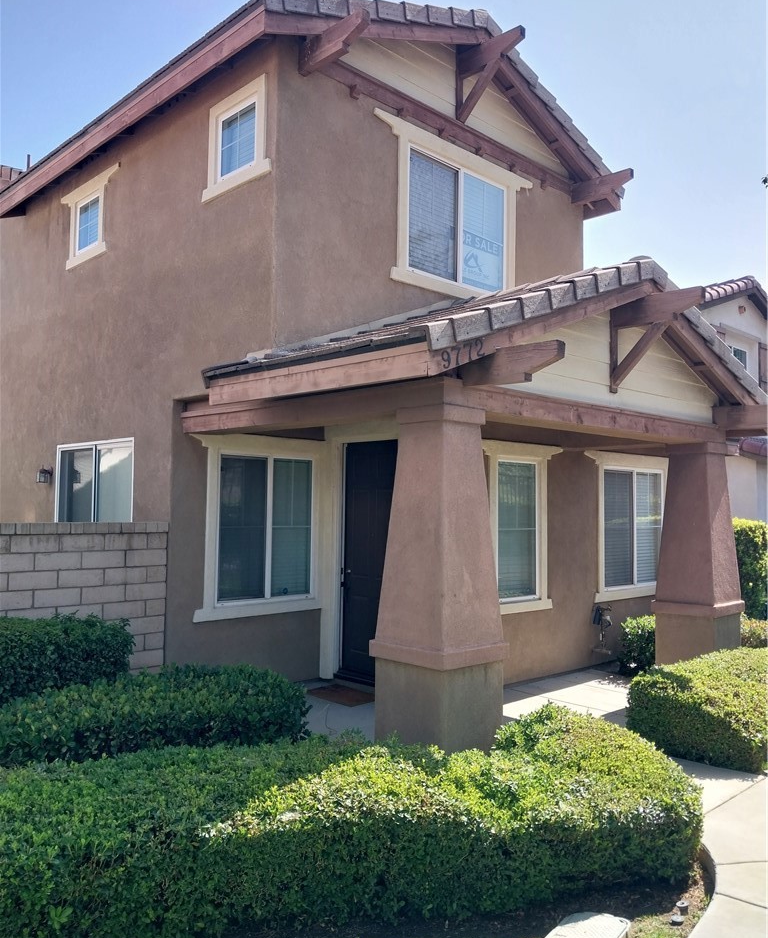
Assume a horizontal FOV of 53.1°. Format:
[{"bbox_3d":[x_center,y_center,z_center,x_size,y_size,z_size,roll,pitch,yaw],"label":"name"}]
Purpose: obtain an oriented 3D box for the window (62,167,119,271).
[{"bbox_3d":[-3.314,-2.788,8.642,0.130,0.890,1.400,3,-3,-45],"label":"window"}]

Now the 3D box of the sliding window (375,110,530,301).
[{"bbox_3d":[0.766,-2.466,7.802,2.410,1.530,0.140,3,-3,-45],"label":"sliding window"}]

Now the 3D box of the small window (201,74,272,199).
[{"bbox_3d":[-1.299,-2.838,6.635,0.110,0.850,0.970,3,-3,-45],"label":"small window"}]

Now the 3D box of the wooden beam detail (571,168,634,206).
[{"bbox_3d":[2.616,-3.337,9.184,0.110,0.260,0.780,3,-3,-45],"label":"wooden beam detail"}]

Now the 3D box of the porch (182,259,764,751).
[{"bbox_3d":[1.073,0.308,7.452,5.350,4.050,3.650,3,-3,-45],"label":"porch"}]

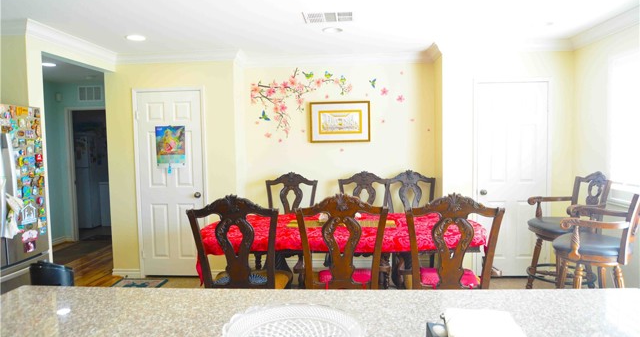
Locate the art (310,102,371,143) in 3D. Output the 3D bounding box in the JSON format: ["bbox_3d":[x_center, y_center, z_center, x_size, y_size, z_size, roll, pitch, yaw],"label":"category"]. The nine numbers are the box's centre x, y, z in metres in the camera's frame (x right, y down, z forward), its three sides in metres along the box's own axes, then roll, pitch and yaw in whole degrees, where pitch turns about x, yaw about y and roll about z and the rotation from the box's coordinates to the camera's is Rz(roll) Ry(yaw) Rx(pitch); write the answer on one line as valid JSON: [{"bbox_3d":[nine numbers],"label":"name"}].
[{"bbox_3d":[0.236,-0.533,4.938,0.698,0.471,0.030,-1,3,4],"label":"art"}]

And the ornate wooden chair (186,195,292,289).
[{"bbox_3d":[-0.498,0.717,2.919,0.575,1.136,0.620,-1,3,4],"label":"ornate wooden chair"}]

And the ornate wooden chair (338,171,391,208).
[{"bbox_3d":[0.465,0.630,4.372,0.550,1.155,0.600,-1,3,4],"label":"ornate wooden chair"}]

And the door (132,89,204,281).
[{"bbox_3d":[-1.660,0.196,4.751,0.760,2.060,0.060,-1,3,4],"label":"door"}]

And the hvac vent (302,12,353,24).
[{"bbox_3d":[0.081,-1.186,3.376,0.408,0.020,0.305,-1,3,4],"label":"hvac vent"}]

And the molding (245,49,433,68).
[{"bbox_3d":[0.192,-1.239,4.867,2.215,0.092,0.092,-1,3,4],"label":"molding"}]

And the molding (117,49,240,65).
[{"bbox_3d":[-1.548,-1.190,4.580,1.417,0.092,0.092,-1,3,4],"label":"molding"}]

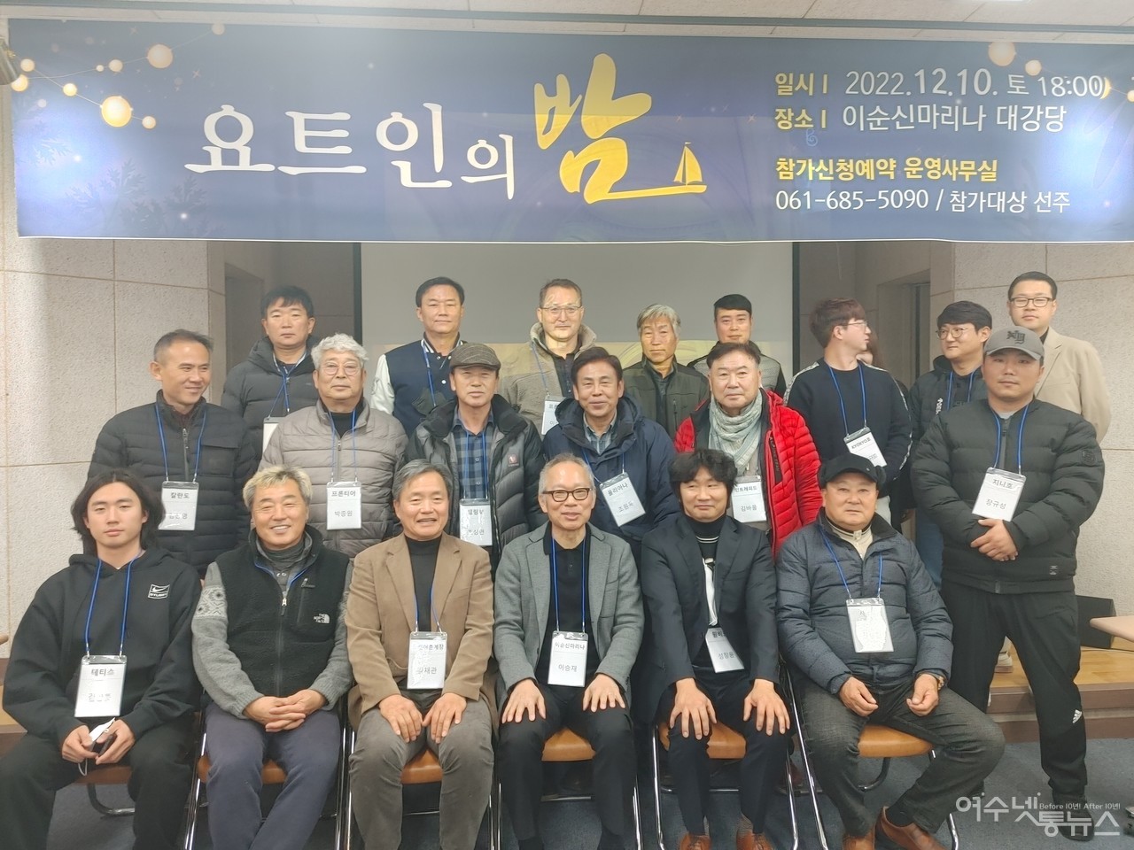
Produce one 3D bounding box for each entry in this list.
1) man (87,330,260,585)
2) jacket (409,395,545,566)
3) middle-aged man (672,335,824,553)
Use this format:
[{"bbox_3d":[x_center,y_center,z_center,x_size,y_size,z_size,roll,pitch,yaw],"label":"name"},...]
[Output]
[{"bbox_3d":[-1.368,0.531,3.023,0.620,1.740,0.370,-1,2,-26],"label":"man"},{"bbox_3d":[-0.321,0.266,3.070,0.550,0.740,0.360,0,1,-5],"label":"jacket"},{"bbox_3d":[0.681,0.537,3.222,0.600,1.710,0.370,0,2,21],"label":"middle-aged man"}]

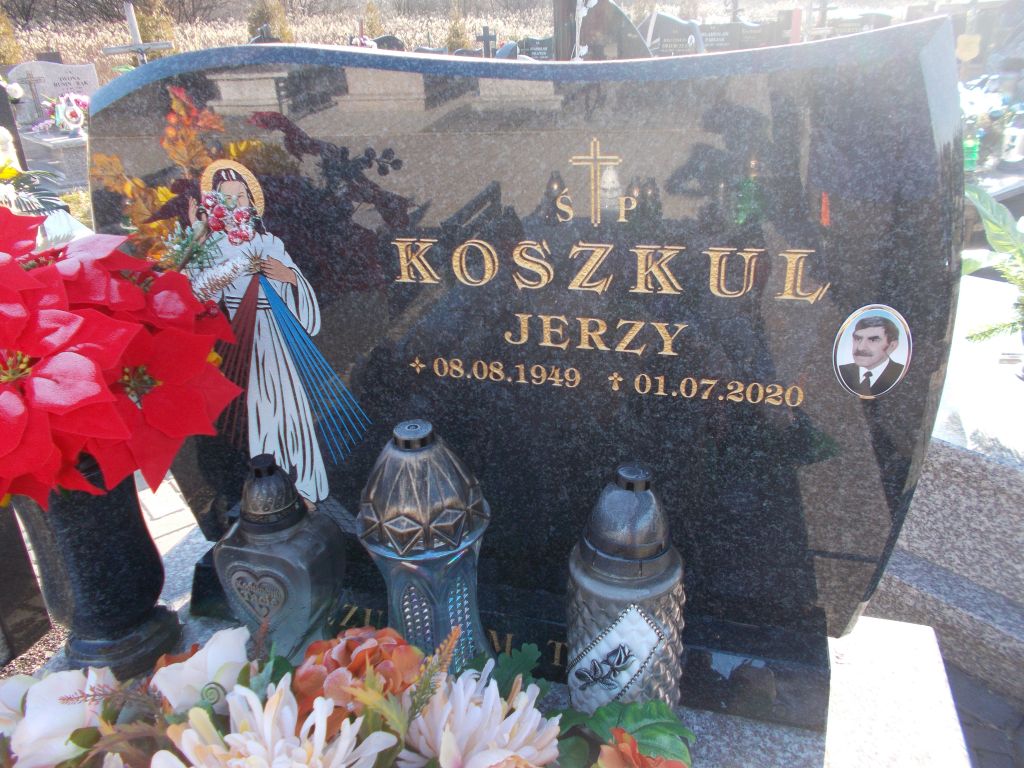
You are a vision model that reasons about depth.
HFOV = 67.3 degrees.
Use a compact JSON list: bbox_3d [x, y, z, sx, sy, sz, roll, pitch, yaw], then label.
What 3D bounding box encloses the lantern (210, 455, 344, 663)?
[{"bbox_3d":[-0.241,0.204,0.818,0.122,0.286,0.084,3,25,12],"label":"lantern"}]

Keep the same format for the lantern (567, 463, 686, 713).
[{"bbox_3d":[0.106,0.218,0.701,0.111,0.325,0.111,12,29,30],"label":"lantern"}]

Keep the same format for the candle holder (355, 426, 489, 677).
[{"bbox_3d":[-0.077,0.196,0.744,0.125,0.347,0.125,5,26,16],"label":"candle holder"}]

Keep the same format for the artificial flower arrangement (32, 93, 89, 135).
[{"bbox_3d":[-4.015,-2.427,6.900,0.520,0.380,0.340,-20,30,-32],"label":"artificial flower arrangement"}]

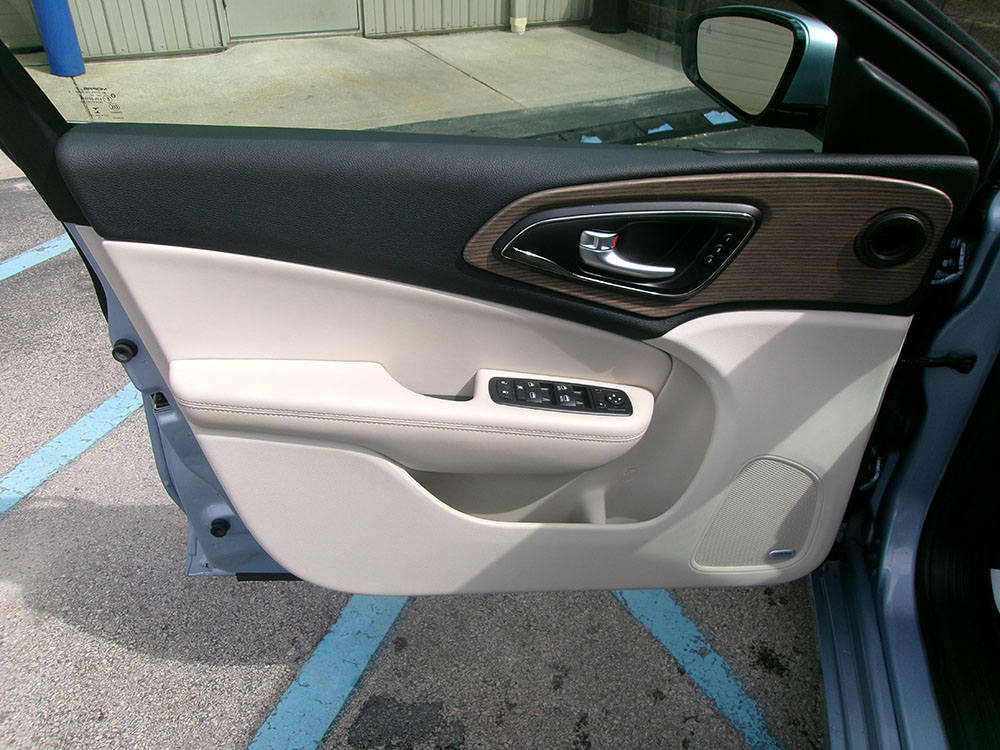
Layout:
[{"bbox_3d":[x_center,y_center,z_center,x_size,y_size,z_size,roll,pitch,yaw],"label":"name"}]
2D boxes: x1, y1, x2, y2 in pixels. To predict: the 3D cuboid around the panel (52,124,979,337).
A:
[{"bbox_3d":[0.029,-0.164,0.903,0.985,0.235,0.100,1,34,-2],"label":"panel"}]

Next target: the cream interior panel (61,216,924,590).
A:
[{"bbox_3d":[-0.003,0.090,1.005,0.970,0.535,0.160,1,34,-2],"label":"cream interior panel"}]

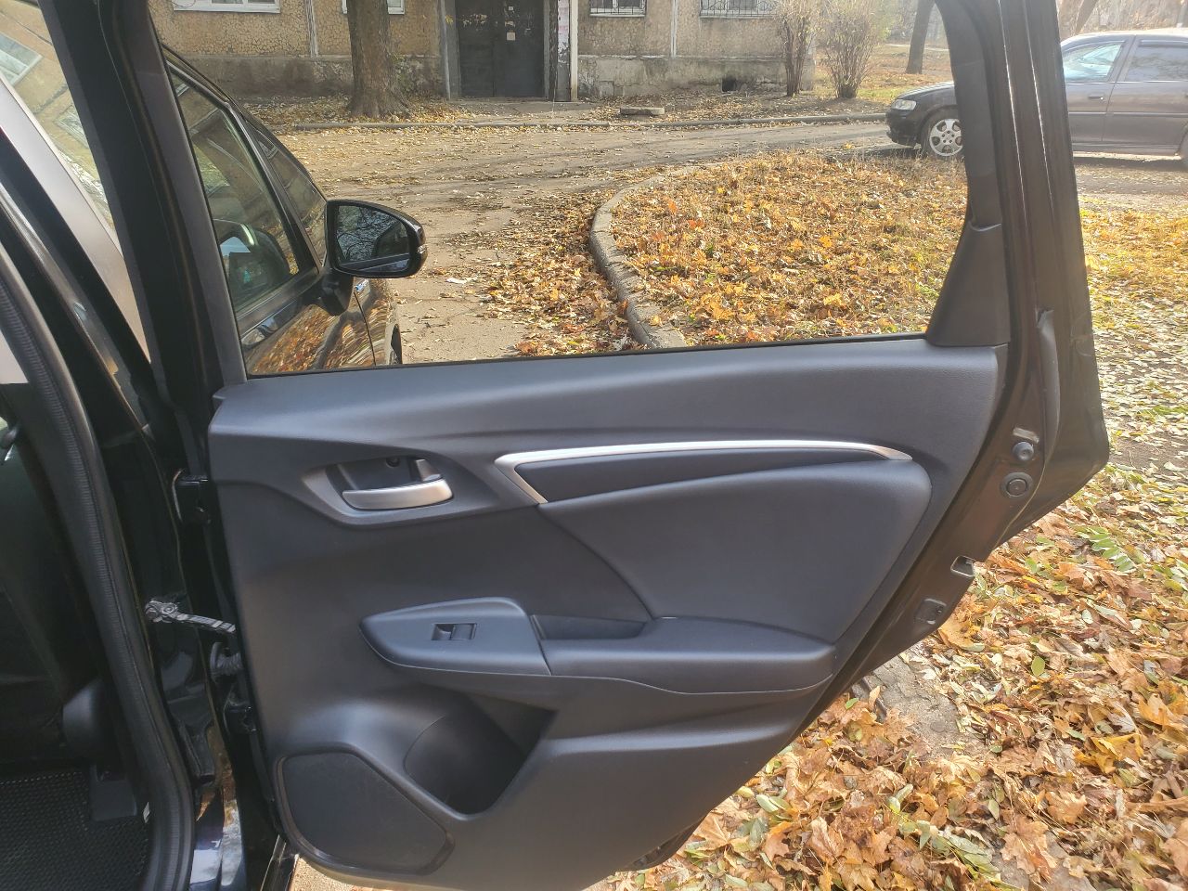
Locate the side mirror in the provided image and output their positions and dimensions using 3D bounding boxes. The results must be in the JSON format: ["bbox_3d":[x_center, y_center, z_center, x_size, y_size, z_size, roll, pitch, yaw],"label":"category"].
[{"bbox_3d":[-0.411,-0.397,1.711,0.180,0.148,0.105,2,25,3],"label":"side mirror"}]

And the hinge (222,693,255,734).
[{"bbox_3d":[-0.488,0.367,1.224,0.040,0.046,0.043,-2,25,-4],"label":"hinge"}]

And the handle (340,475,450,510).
[{"bbox_3d":[-0.205,0.050,0.935,0.118,0.030,0.028,0,24,10],"label":"handle"}]

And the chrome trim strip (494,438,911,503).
[{"bbox_3d":[0.100,0.025,0.868,0.400,0.064,0.032,0,24,10],"label":"chrome trim strip"}]

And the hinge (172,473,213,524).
[{"bbox_3d":[-0.487,0.065,1.085,0.042,0.052,0.045,-2,25,-4],"label":"hinge"}]

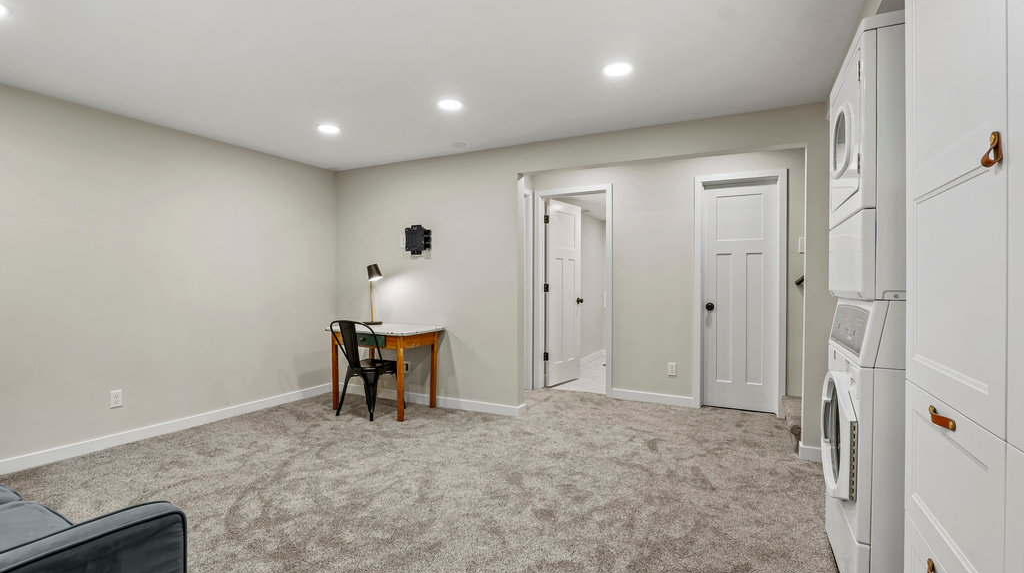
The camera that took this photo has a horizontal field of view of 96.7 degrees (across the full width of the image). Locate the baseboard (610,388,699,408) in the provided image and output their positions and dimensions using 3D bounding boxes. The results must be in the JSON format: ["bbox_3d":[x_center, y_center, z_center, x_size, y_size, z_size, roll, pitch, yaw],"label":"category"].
[{"bbox_3d":[1.328,1.051,4.301,0.745,0.100,0.018,0,0,27],"label":"baseboard"}]

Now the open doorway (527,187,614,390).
[{"bbox_3d":[0.645,0.047,4.700,0.844,2.103,0.130,0,0,27],"label":"open doorway"}]

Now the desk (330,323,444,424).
[{"bbox_3d":[-1.131,0.733,4.071,0.890,0.727,0.563,0,0,27],"label":"desk"}]

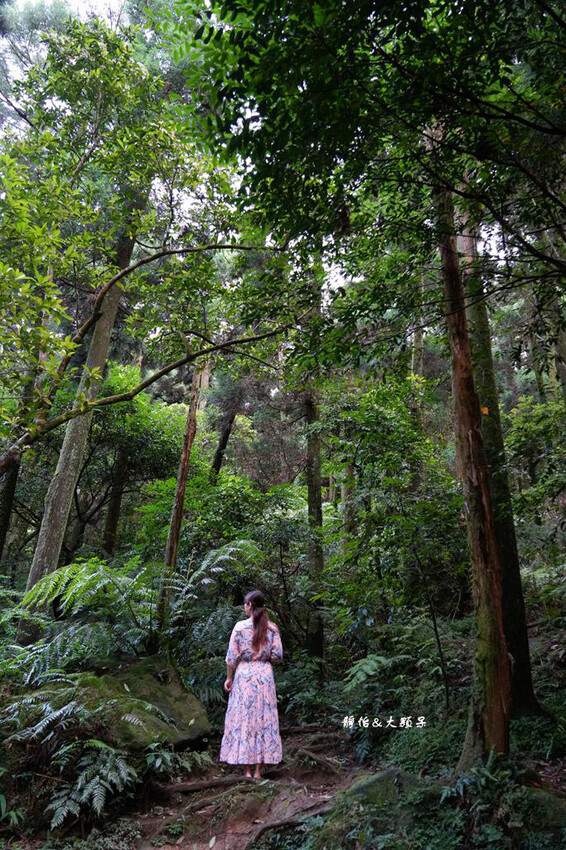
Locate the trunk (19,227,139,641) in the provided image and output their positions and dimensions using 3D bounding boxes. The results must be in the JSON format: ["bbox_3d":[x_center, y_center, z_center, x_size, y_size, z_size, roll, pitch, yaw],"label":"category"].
[{"bbox_3d":[-2.772,-0.179,8.630,0.420,6.110,0.420,7,-17,2],"label":"trunk"}]

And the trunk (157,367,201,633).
[{"bbox_3d":[-1.332,0.871,8.099,0.190,3.550,0.190,4,-17,1],"label":"trunk"}]

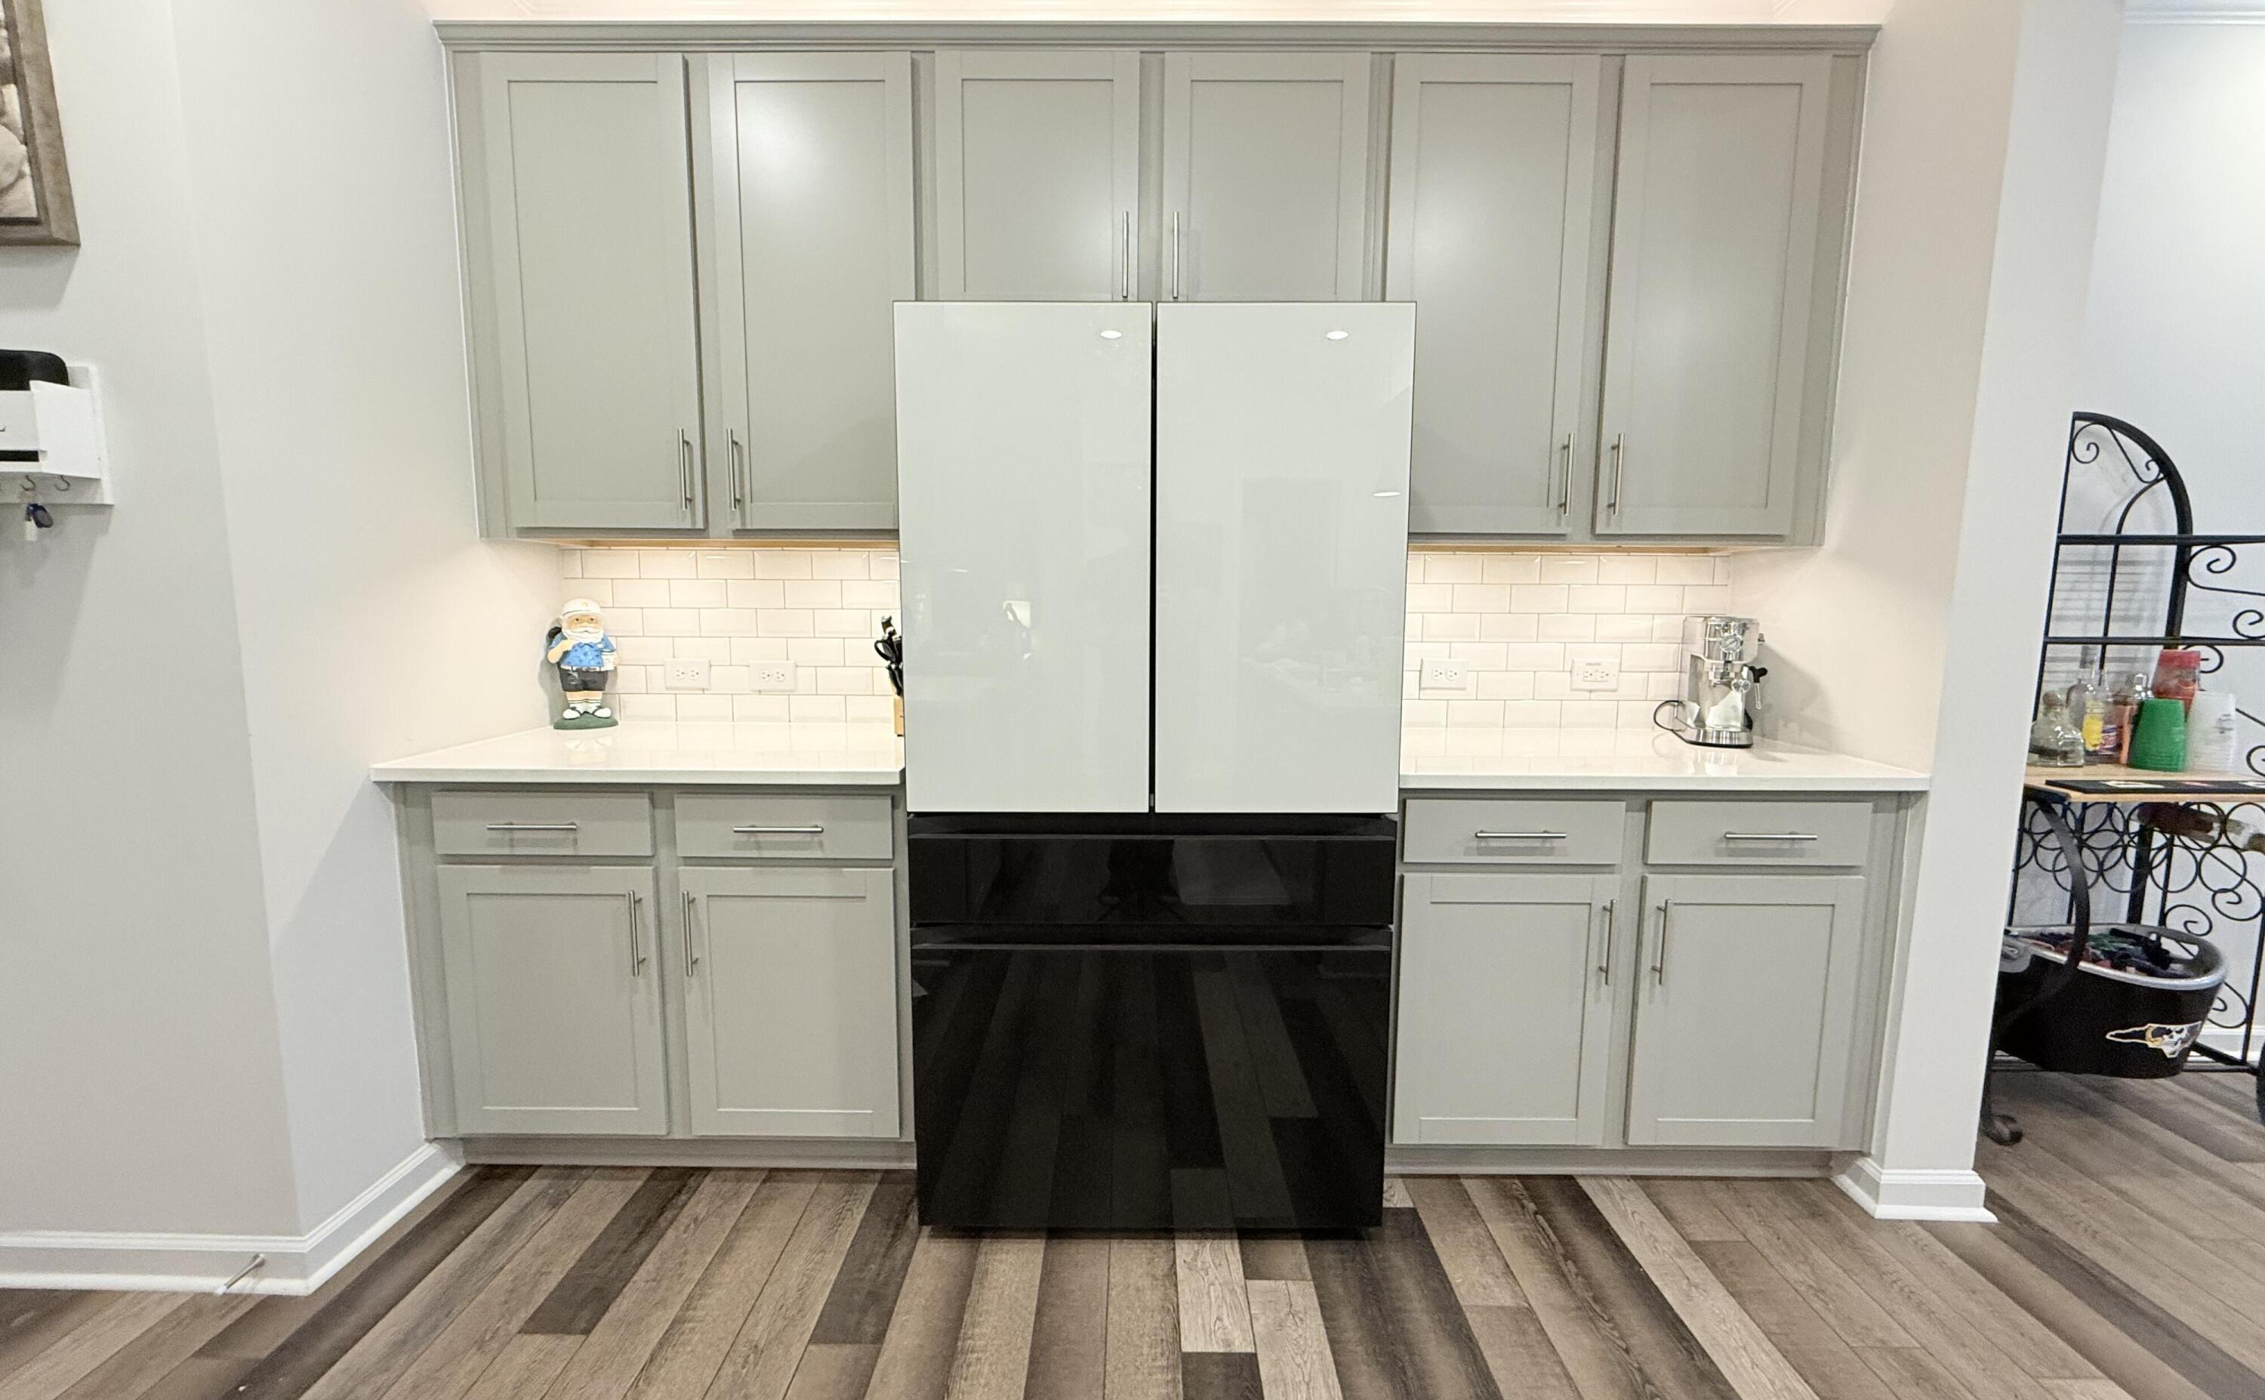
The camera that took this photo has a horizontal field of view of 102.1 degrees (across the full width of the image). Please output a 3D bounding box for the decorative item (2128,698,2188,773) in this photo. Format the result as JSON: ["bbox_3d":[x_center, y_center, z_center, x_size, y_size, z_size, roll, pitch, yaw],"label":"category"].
[{"bbox_3d":[2.605,0.084,2.320,0.100,0.184,0.100,0,6,0],"label":"decorative item"}]

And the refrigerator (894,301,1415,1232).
[{"bbox_3d":[0.040,0.144,2.072,0.910,1.775,0.765,0,6,0],"label":"refrigerator"}]

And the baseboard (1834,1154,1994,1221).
[{"bbox_3d":[1.653,1.008,1.958,0.245,0.104,0.170,0,6,0],"label":"baseboard"}]

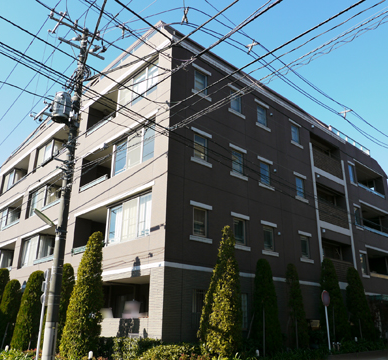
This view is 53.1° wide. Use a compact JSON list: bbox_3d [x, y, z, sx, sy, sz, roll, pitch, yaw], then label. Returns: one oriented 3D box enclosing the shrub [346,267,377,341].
[{"bbox_3d":[7.772,5.941,18.475,1.197,3.515,1.197,18,-27,-39],"label":"shrub"}]

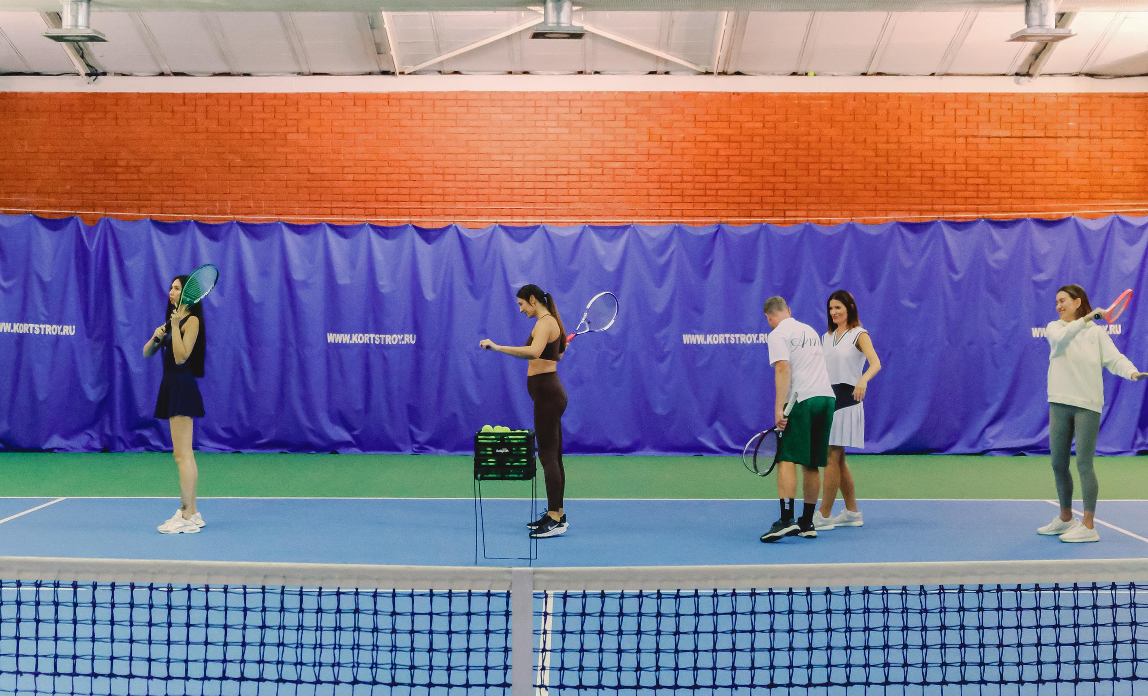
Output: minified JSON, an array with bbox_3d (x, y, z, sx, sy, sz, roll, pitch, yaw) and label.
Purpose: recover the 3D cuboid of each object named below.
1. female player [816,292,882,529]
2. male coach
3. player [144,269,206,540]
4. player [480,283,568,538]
[{"bbox_3d":[1.991,0.443,14.647,0.480,1.730,0.420,1,1,41],"label":"female player"},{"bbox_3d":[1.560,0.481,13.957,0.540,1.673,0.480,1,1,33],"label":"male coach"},{"bbox_3d":[-2.844,0.392,14.316,0.450,1.819,0.430,0,1,-12],"label":"player"},{"bbox_3d":[-0.346,0.430,14.236,0.630,1.757,0.430,0,1,-6],"label":"player"}]

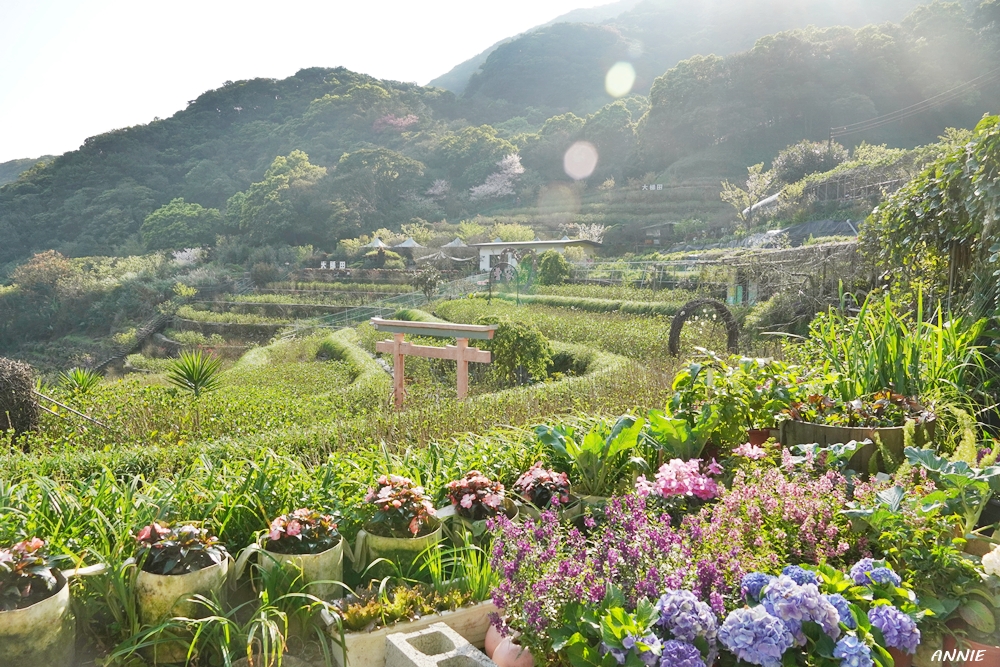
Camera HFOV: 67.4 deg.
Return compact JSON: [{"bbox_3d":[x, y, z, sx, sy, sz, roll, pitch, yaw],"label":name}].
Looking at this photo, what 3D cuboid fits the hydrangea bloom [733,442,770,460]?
[{"bbox_3d":[1.224,0.574,3.650,0.170,0.100,0.140,0,4,0],"label":"hydrangea bloom"}]

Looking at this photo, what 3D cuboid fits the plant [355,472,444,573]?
[{"bbox_3d":[-0.382,0.772,2.850,0.330,0.460,0.330,0,3,-8],"label":"plant"}]

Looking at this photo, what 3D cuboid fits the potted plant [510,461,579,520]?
[{"bbox_3d":[0.223,0.819,3.523,0.310,0.420,0.310,0,4,0],"label":"potted plant"}]

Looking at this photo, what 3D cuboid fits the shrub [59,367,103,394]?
[{"bbox_3d":[-10.905,1.248,19.500,1.150,0.820,1.100,0,4,0],"label":"shrub"}]

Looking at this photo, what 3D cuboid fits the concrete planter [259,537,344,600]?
[{"bbox_3d":[-0.709,0.881,2.680,0.310,0.300,0.310,-1,3,-15],"label":"concrete planter"}]

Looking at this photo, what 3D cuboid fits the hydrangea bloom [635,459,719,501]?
[{"bbox_3d":[0.781,0.642,3.300,0.350,0.190,0.280,0,4,0],"label":"hydrangea bloom"}]

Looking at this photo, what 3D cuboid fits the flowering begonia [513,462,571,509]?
[{"bbox_3d":[0.198,0.714,3.500,0.270,0.210,0.260,0,4,0],"label":"flowering begonia"}]

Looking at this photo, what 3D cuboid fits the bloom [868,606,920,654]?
[{"bbox_3d":[0.999,0.752,1.900,0.130,0.120,0.130,2,3,28],"label":"bloom"}]

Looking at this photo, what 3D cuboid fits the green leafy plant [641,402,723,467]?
[{"bbox_3d":[0.932,0.523,3.850,0.400,0.350,0.400,1,3,14],"label":"green leafy plant"}]

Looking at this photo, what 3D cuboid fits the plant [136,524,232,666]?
[{"bbox_3d":[-1.058,0.838,2.500,0.320,0.410,0.320,-1,3,-23],"label":"plant"}]

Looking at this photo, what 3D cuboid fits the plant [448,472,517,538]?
[{"bbox_3d":[-0.074,0.829,3.384,0.310,0.420,0.310,0,4,0],"label":"plant"}]

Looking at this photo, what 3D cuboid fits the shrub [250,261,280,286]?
[{"bbox_3d":[-19.383,-4.877,62.000,2.400,2.000,2.200,-1,3,-17],"label":"shrub"}]

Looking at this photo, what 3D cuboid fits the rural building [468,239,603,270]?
[{"bbox_3d":[3.600,-7.277,70.700,11.800,2.900,5.400,3,5,37],"label":"rural building"}]

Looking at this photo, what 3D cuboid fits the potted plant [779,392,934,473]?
[{"bbox_3d":[1.668,0.548,3.500,0.720,0.540,0.700,1,3,26],"label":"potted plant"}]

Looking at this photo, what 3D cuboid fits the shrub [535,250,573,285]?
[{"bbox_3d":[3.633,-4.333,50.000,2.350,2.400,2.200,0,4,0],"label":"shrub"}]

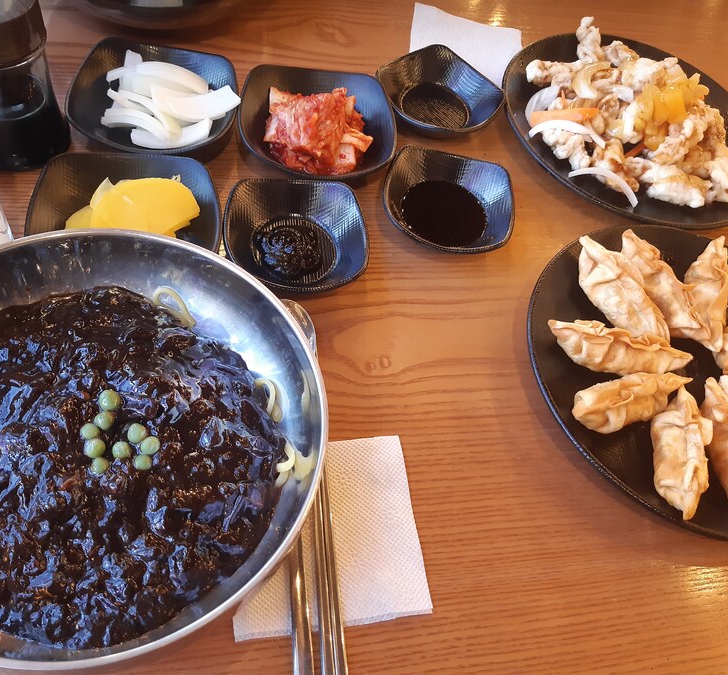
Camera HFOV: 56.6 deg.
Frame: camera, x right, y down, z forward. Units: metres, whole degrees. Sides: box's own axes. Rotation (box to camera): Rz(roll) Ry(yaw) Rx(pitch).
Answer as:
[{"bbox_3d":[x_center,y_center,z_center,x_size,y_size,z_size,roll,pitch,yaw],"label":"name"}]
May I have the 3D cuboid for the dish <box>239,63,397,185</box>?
[{"bbox_3d":[-0.036,-0.155,0.509,0.115,0.034,0.115,2,58,-11],"label":"dish"}]

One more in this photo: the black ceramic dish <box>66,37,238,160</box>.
[{"bbox_3d":[-0.151,-0.167,0.493,0.115,0.034,0.115,8,57,-6],"label":"black ceramic dish"}]

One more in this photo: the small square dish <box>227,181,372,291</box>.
[{"bbox_3d":[-0.045,-0.065,0.455,0.094,0.027,0.094,-2,59,-12],"label":"small square dish"}]

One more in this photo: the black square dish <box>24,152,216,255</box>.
[{"bbox_3d":[-0.150,-0.068,0.431,0.115,0.034,0.115,-1,59,-12],"label":"black square dish"}]

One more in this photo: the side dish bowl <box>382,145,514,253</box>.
[{"bbox_3d":[0.061,-0.095,0.495,0.094,0.027,0.094,12,57,-4],"label":"side dish bowl"}]

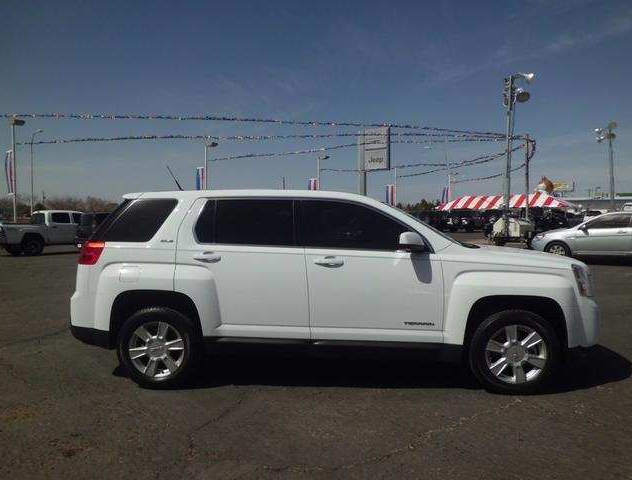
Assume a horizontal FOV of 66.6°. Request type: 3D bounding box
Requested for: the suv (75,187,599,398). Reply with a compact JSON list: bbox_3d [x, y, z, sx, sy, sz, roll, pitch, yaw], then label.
[{"bbox_3d":[0.156,0.350,4.703,4.700,1.690,1.880,0,3,5],"label":"suv"}]

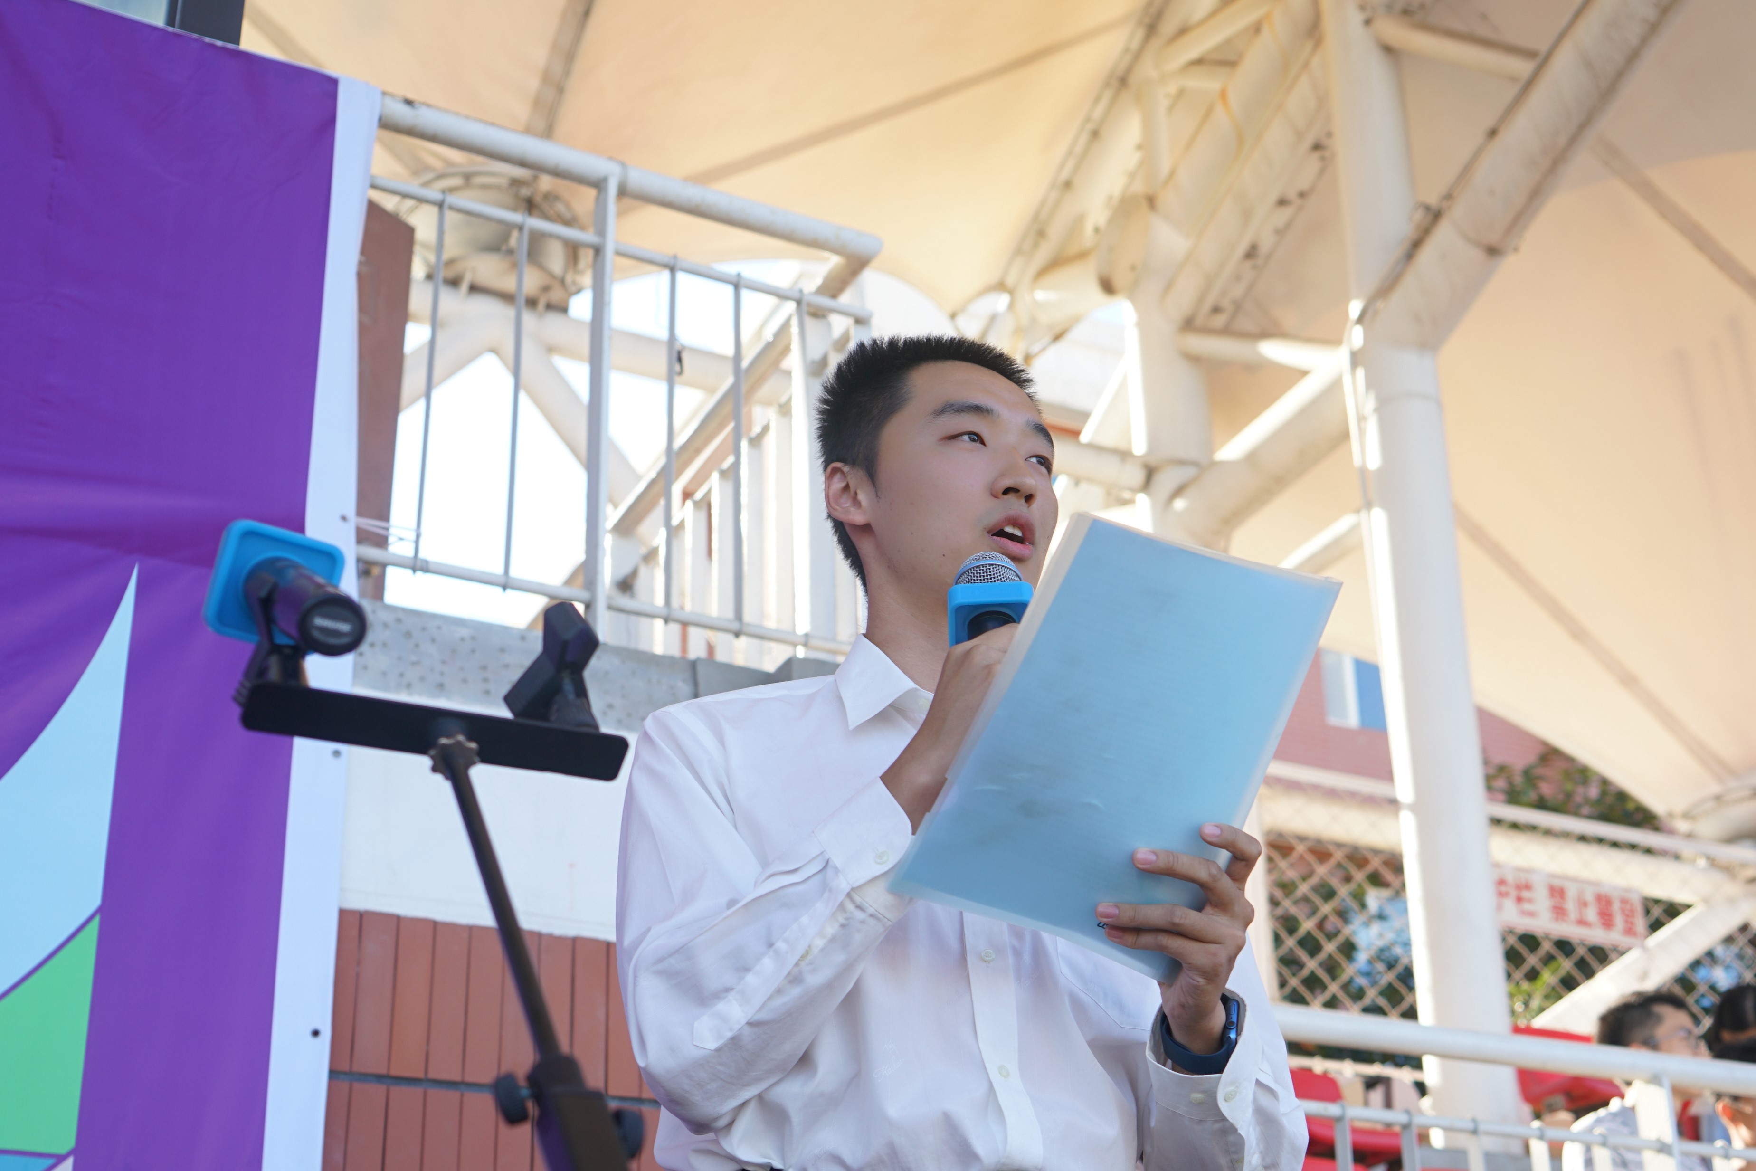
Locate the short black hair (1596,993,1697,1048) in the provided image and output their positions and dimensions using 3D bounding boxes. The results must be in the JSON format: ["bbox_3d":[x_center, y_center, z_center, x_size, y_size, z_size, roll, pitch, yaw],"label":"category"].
[{"bbox_3d":[1.611,0.936,3.500,0.200,0.175,0.170,-30,-31,35],"label":"short black hair"}]

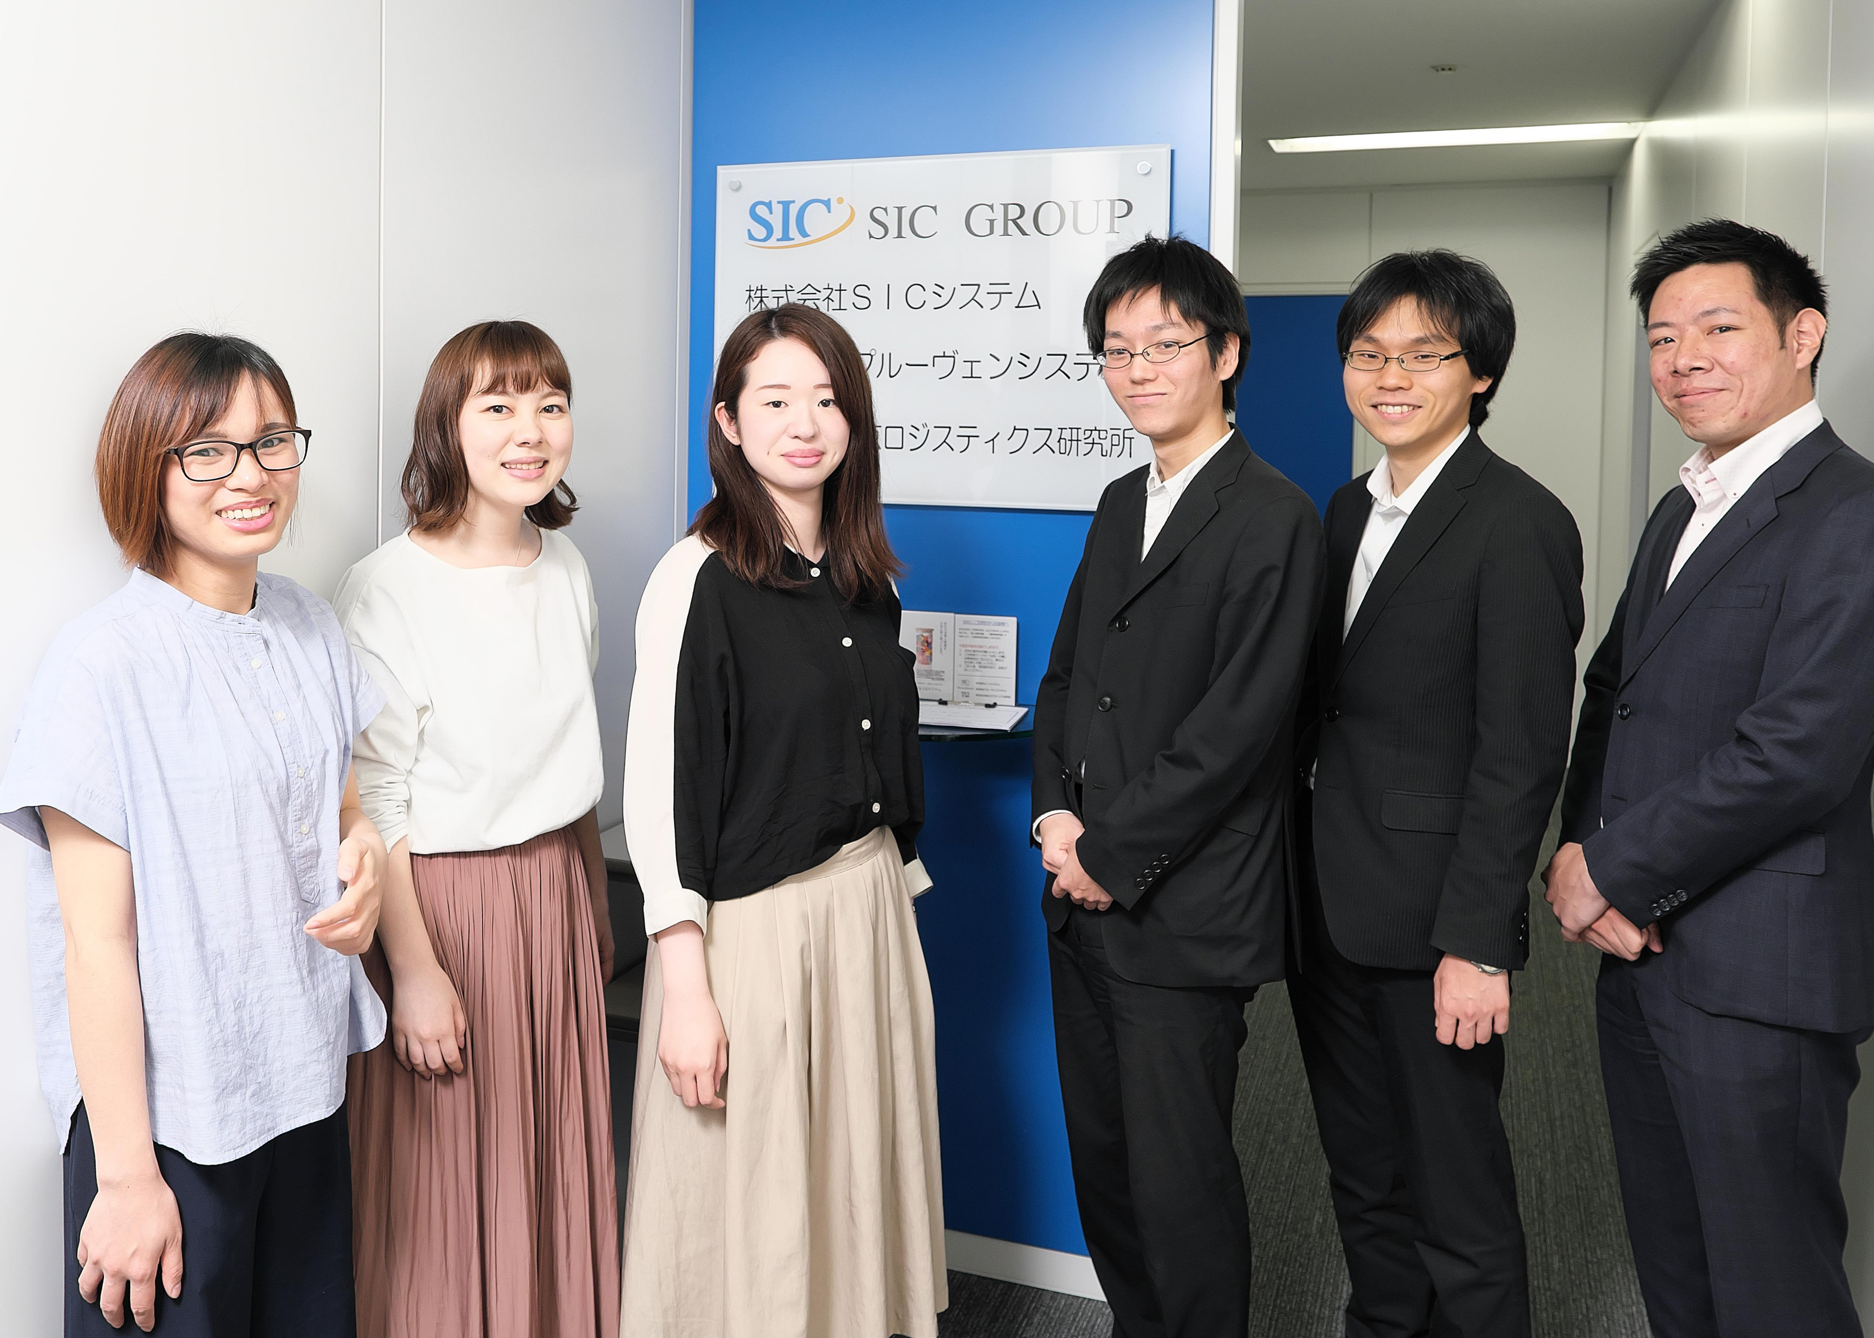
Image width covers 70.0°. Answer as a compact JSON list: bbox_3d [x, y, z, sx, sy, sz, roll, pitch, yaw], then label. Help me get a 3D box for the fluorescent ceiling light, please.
[{"bbox_3d":[1.800,-1.869,4.677,1.220,0.060,0.180,3,4,17],"label":"fluorescent ceiling light"}]

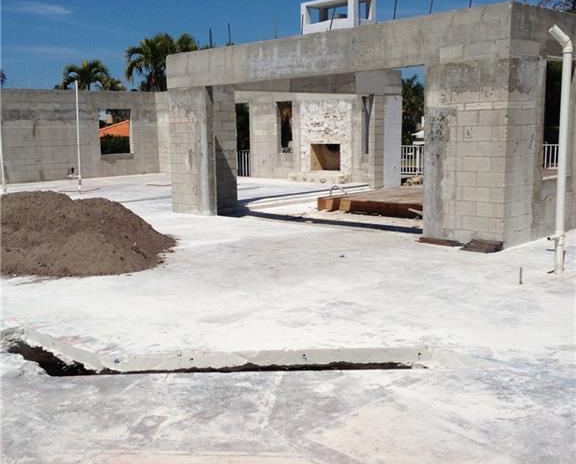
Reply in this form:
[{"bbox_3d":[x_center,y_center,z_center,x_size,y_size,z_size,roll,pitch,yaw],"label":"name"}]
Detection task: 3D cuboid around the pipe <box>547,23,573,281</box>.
[{"bbox_3d":[2.845,-0.834,7.742,0.240,2.600,0.110,3,9,25],"label":"pipe"}]

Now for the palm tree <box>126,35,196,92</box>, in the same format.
[{"bbox_3d":[-6.150,-6.048,36.509,3.500,7.496,3.500,-2,8,-9],"label":"palm tree"}]

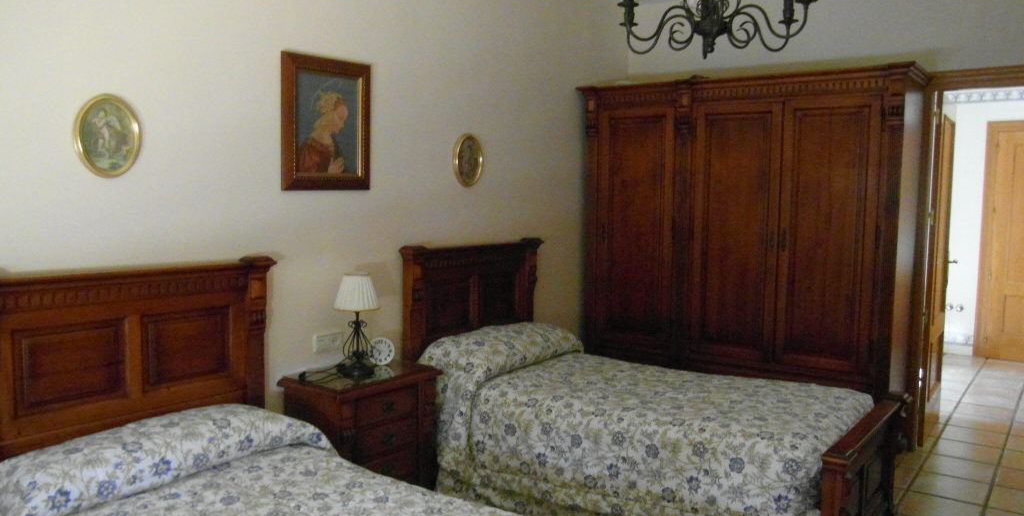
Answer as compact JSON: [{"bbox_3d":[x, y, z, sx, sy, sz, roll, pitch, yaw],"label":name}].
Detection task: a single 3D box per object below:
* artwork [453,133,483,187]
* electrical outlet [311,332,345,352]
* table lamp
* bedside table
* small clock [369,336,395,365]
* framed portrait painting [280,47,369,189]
[{"bbox_3d":[-0.236,-0.530,3.842,0.022,0.290,0.234,4,7,38],"label":"artwork"},{"bbox_3d":[-0.827,0.379,3.192,0.012,0.078,0.157,4,7,38],"label":"electrical outlet"},{"bbox_3d":[-0.683,0.292,3.128,0.204,0.433,0.204,0,5,0],"label":"table lamp"},{"bbox_3d":[-0.663,0.829,3.147,0.379,0.633,0.579,4,7,38],"label":"bedside table"},{"bbox_3d":[-0.598,0.432,3.273,0.122,0.126,0.040,-3,6,-33],"label":"small clock"},{"bbox_3d":[-0.804,-0.582,3.111,0.030,0.570,0.471,4,7,38],"label":"framed portrait painting"}]

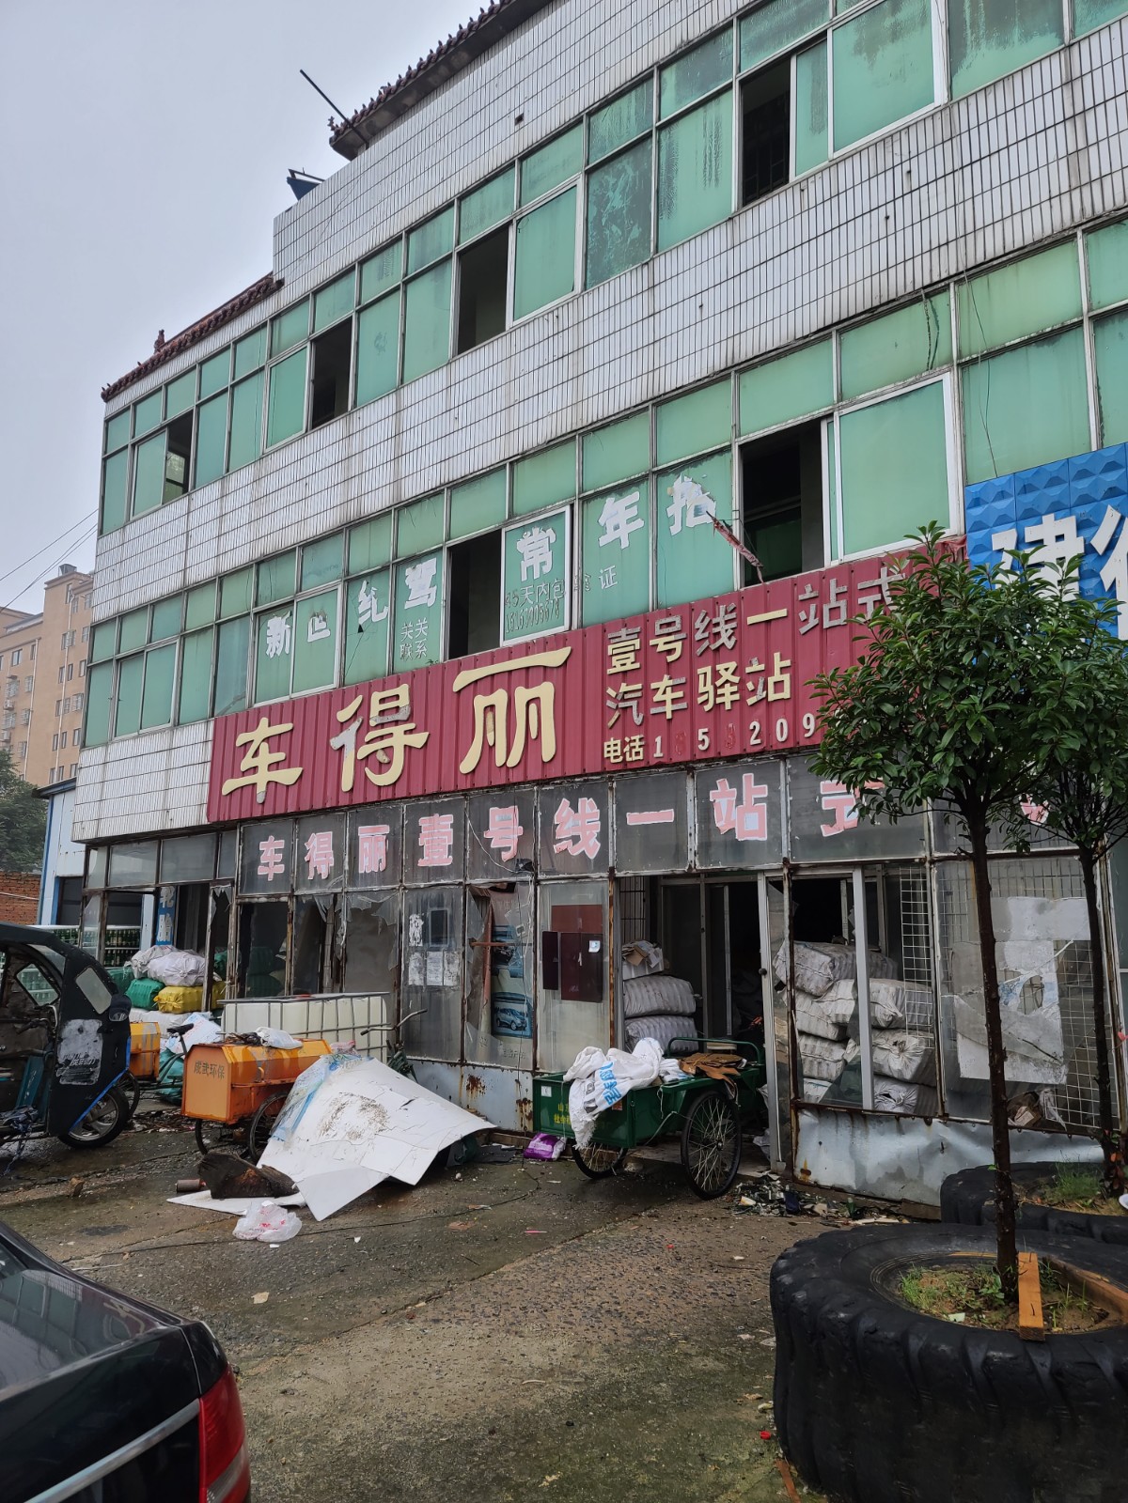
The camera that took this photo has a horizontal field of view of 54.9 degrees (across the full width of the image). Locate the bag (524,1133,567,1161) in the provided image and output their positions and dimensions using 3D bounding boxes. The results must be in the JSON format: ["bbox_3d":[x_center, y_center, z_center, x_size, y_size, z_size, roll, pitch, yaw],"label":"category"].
[{"bbox_3d":[-0.140,2.950,8.130,0.260,0.160,0.190,-4,-11,25],"label":"bag"}]

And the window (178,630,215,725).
[{"bbox_3d":[-4.363,-0.879,12.932,0.676,1.072,0.080,-8,-14,41],"label":"window"}]

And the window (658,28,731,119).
[{"bbox_3d":[1.092,-5.541,8.904,0.717,0.407,0.090,-9,-13,40],"label":"window"}]

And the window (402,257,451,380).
[{"bbox_3d":[-1.355,-4.290,10.846,0.699,1.034,0.080,-8,-13,41],"label":"window"}]

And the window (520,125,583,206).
[{"bbox_3d":[-0.128,-5.747,10.662,0.837,0.458,0.080,-8,-13,41],"label":"window"}]

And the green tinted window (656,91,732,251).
[{"bbox_3d":[1.057,-4.680,8.789,0.714,1.075,0.090,-9,-13,40],"label":"green tinted window"}]

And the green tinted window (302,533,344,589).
[{"bbox_3d":[-2.551,-1.999,11.540,0.711,0.470,0.090,-9,-13,40],"label":"green tinted window"}]

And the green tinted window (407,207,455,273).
[{"bbox_3d":[-1.353,-5.174,11.022,0.705,0.471,0.060,-8,-13,41],"label":"green tinted window"}]

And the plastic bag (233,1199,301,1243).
[{"bbox_3d":[-1.605,2.539,5.878,0.360,0.217,0.288,0,-10,0],"label":"plastic bag"}]

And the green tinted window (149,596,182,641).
[{"bbox_3d":[-4.981,-1.666,13.643,0.747,0.435,0.080,-8,-14,41],"label":"green tinted window"}]

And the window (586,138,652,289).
[{"bbox_3d":[0.478,-4.570,9.265,0.723,1.091,0.080,-8,-14,41],"label":"window"}]

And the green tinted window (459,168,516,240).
[{"bbox_3d":[-0.804,-5.661,11.258,0.822,0.466,0.080,-8,-13,41],"label":"green tinted window"}]

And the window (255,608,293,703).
[{"bbox_3d":[-3.158,-1.044,11.874,0.639,0.963,0.080,-8,-14,41],"label":"window"}]

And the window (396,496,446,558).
[{"bbox_3d":[-1.383,-2.182,10.533,0.703,0.462,0.090,-9,-13,40],"label":"window"}]

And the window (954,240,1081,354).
[{"bbox_3d":[2.844,-2.829,6.816,0.744,0.520,0.060,-8,-13,41],"label":"window"}]

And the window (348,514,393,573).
[{"bbox_3d":[-1.943,-2.093,10.984,0.686,0.465,0.080,-8,-13,41],"label":"window"}]

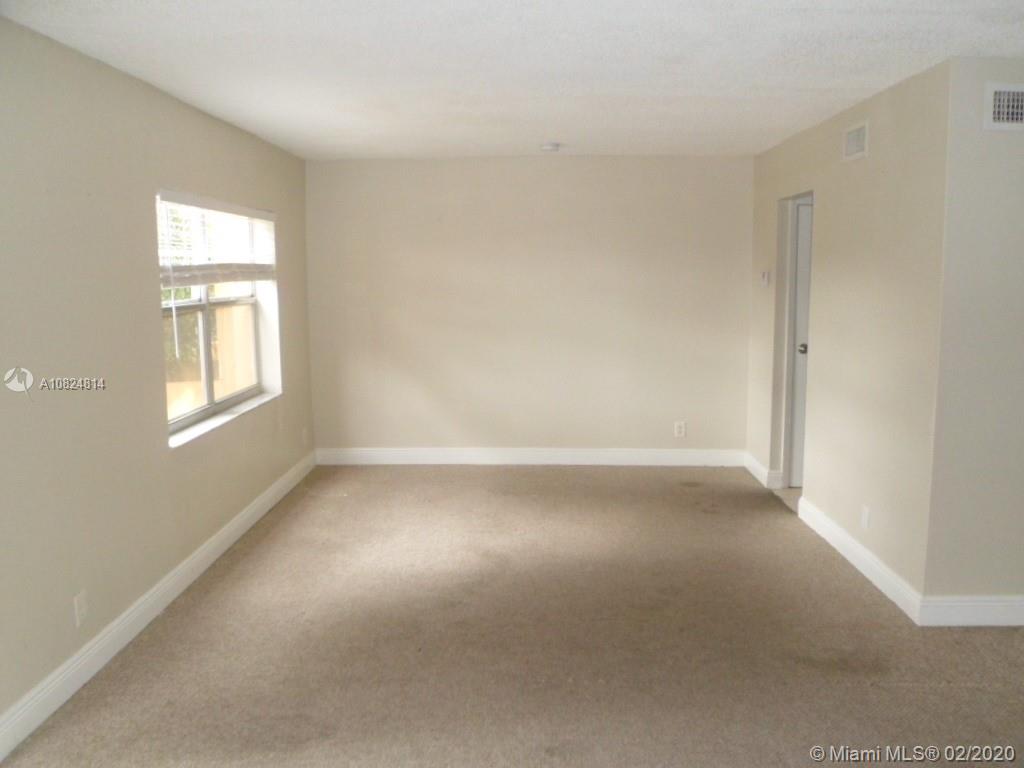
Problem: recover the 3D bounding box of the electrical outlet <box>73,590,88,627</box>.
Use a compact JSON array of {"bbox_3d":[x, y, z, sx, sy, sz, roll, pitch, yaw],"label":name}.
[{"bbox_3d":[-1.660,0.867,3.084,0.010,0.118,0.073,0,8,1],"label":"electrical outlet"}]

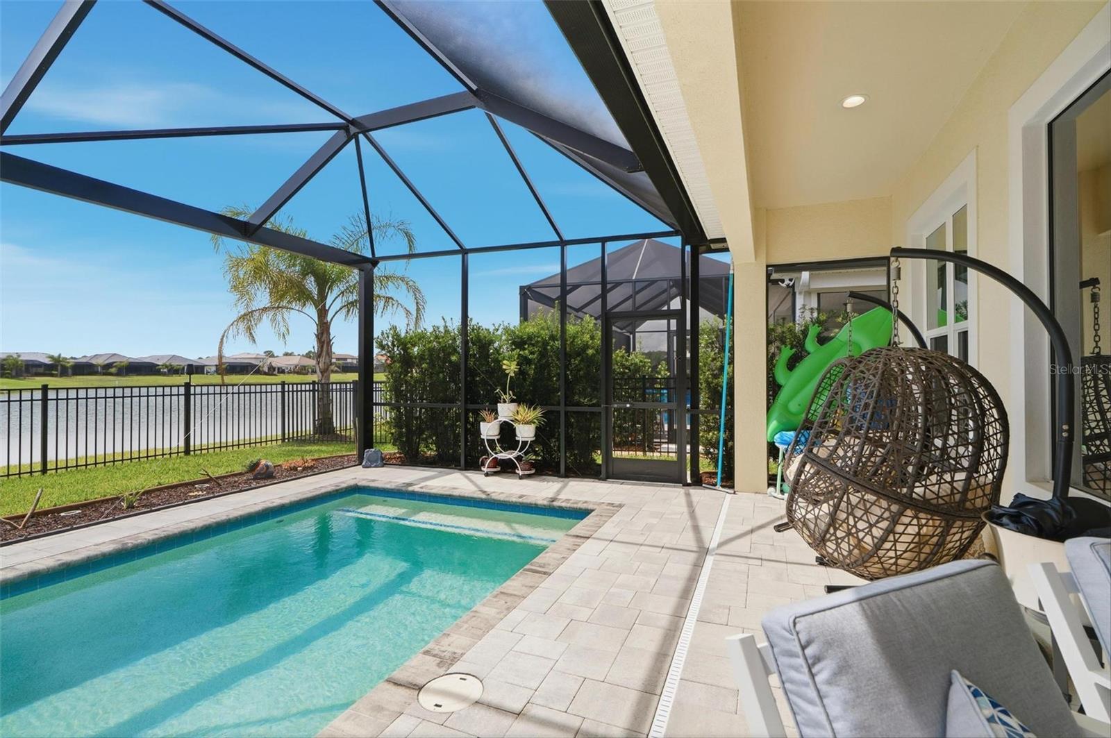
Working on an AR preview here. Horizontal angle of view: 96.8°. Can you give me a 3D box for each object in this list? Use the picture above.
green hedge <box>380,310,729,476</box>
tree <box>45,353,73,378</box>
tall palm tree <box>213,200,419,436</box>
[{"bbox_3d":[-0.200,0.300,8.000,5.500,2.350,1.200,0,-1,17],"label":"green hedge"},{"bbox_3d":[-106.709,-0.840,106.000,4.200,5.200,4.200,0,-1,0],"label":"tree"},{"bbox_3d":[-5.549,-1.102,11.700,4.600,5.400,4.500,0,-1,0],"label":"tall palm tree"}]

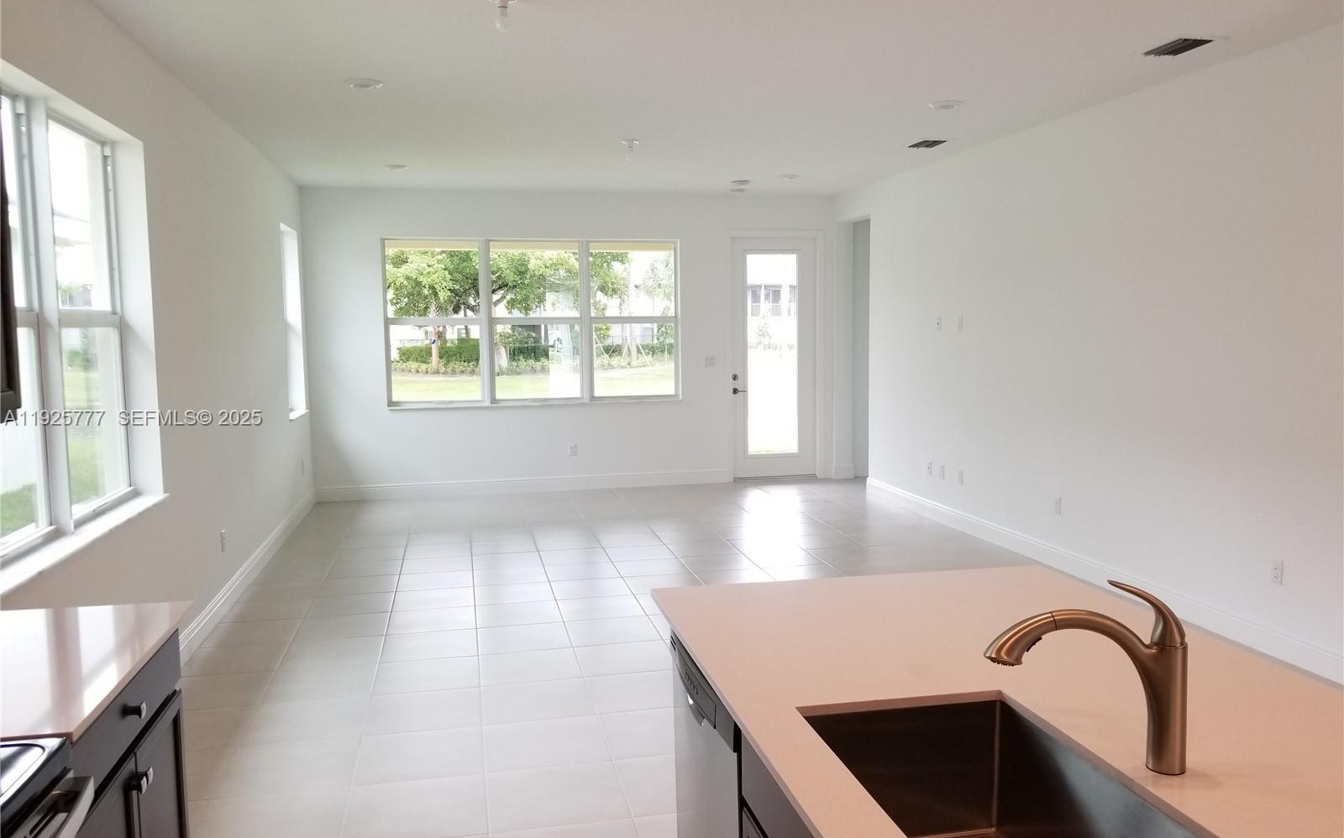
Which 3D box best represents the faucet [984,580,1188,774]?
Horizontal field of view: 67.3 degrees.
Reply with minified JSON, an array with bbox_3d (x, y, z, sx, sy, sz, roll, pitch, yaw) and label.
[{"bbox_3d":[0.648,0.404,1.575,0.325,0.306,0.062,-1,5,-3],"label":"faucet"}]

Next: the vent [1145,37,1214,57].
[{"bbox_3d":[2.358,-1.726,4.702,0.210,0.025,0.300,-2,6,-12],"label":"vent"}]

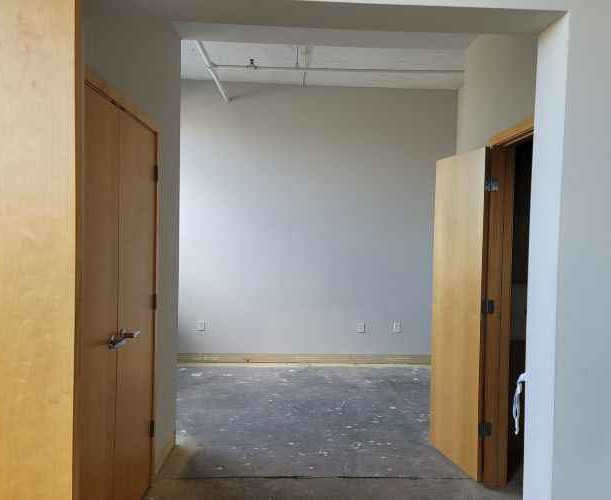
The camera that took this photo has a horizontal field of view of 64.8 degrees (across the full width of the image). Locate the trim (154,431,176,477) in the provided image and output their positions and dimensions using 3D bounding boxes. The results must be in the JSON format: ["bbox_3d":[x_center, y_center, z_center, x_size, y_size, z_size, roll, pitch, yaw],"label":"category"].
[{"bbox_3d":[-0.921,1.323,3.157,0.016,0.115,0.416,1,1,1],"label":"trim"}]

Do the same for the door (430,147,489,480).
[{"bbox_3d":[1.015,0.390,3.208,0.037,2.040,0.567,1,1,-15],"label":"door"}]

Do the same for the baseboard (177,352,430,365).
[{"bbox_3d":[0.090,1.296,5.696,3.155,0.115,0.018,1,1,-3],"label":"baseboard"}]

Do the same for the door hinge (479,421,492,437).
[{"bbox_3d":[1.106,1.105,2.961,0.083,0.090,0.018,1,1,-9],"label":"door hinge"}]

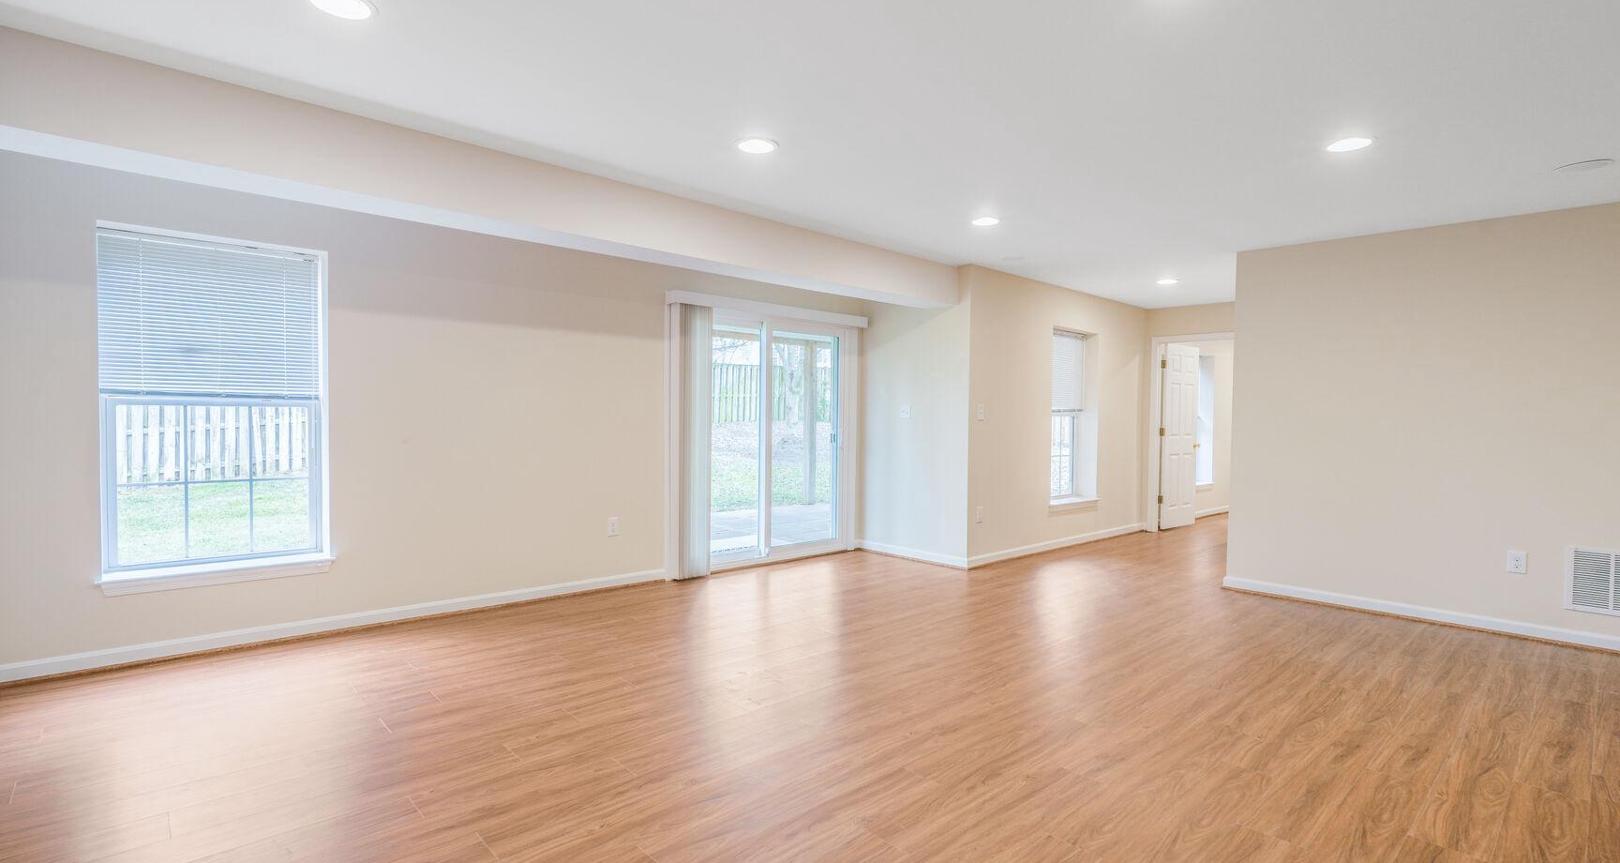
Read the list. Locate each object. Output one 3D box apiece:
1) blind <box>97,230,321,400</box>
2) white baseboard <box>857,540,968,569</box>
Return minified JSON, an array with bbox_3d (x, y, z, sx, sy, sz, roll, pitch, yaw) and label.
[{"bbox_3d":[-2.975,-0.557,3.843,0.875,0.765,0.040,0,2,-44],"label":"blind"},{"bbox_3d":[0.846,1.047,6.529,0.018,0.088,1.210,0,2,-44],"label":"white baseboard"}]

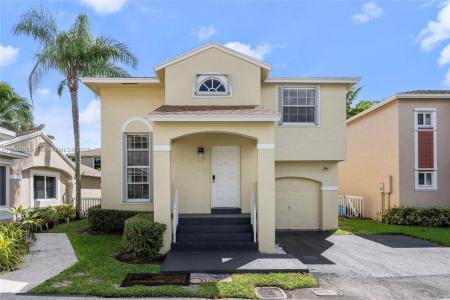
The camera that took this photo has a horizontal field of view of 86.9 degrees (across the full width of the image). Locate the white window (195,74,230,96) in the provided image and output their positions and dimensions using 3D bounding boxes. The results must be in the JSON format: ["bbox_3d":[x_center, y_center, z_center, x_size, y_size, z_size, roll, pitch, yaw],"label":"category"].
[{"bbox_3d":[-0.390,-2.000,7.350,1.130,0.700,0.110,0,-3,0],"label":"white window"}]

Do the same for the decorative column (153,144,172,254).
[{"bbox_3d":[-1.550,1.210,6.030,0.430,2.690,0.420,0,-3,0],"label":"decorative column"}]

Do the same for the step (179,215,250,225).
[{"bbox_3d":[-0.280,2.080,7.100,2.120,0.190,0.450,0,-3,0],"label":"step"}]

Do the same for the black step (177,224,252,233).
[{"bbox_3d":[-0.270,2.210,6.750,2.100,0.180,0.300,0,-3,0],"label":"black step"}]

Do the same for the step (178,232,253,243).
[{"bbox_3d":[-0.265,2.350,6.470,2.080,0.180,0.300,0,-3,0],"label":"step"}]

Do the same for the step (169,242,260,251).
[{"bbox_3d":[-0.270,2.490,6.190,2.210,0.180,0.300,0,-3,0],"label":"step"}]

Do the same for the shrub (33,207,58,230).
[{"bbox_3d":[-6.900,2.580,9.150,0.950,0.820,0.880,0,-3,0],"label":"shrub"}]

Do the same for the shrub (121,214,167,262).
[{"bbox_3d":[-1.930,2.100,5.800,0.980,0.850,0.950,0,-3,0],"label":"shrub"}]

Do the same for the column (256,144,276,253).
[{"bbox_3d":[1.040,1.210,6.030,0.430,2.690,0.420,0,-3,0],"label":"column"}]

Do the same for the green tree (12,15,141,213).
[{"bbox_3d":[-7.100,-1.750,11.400,5.800,9.900,5.200,0,-3,0],"label":"green tree"}]

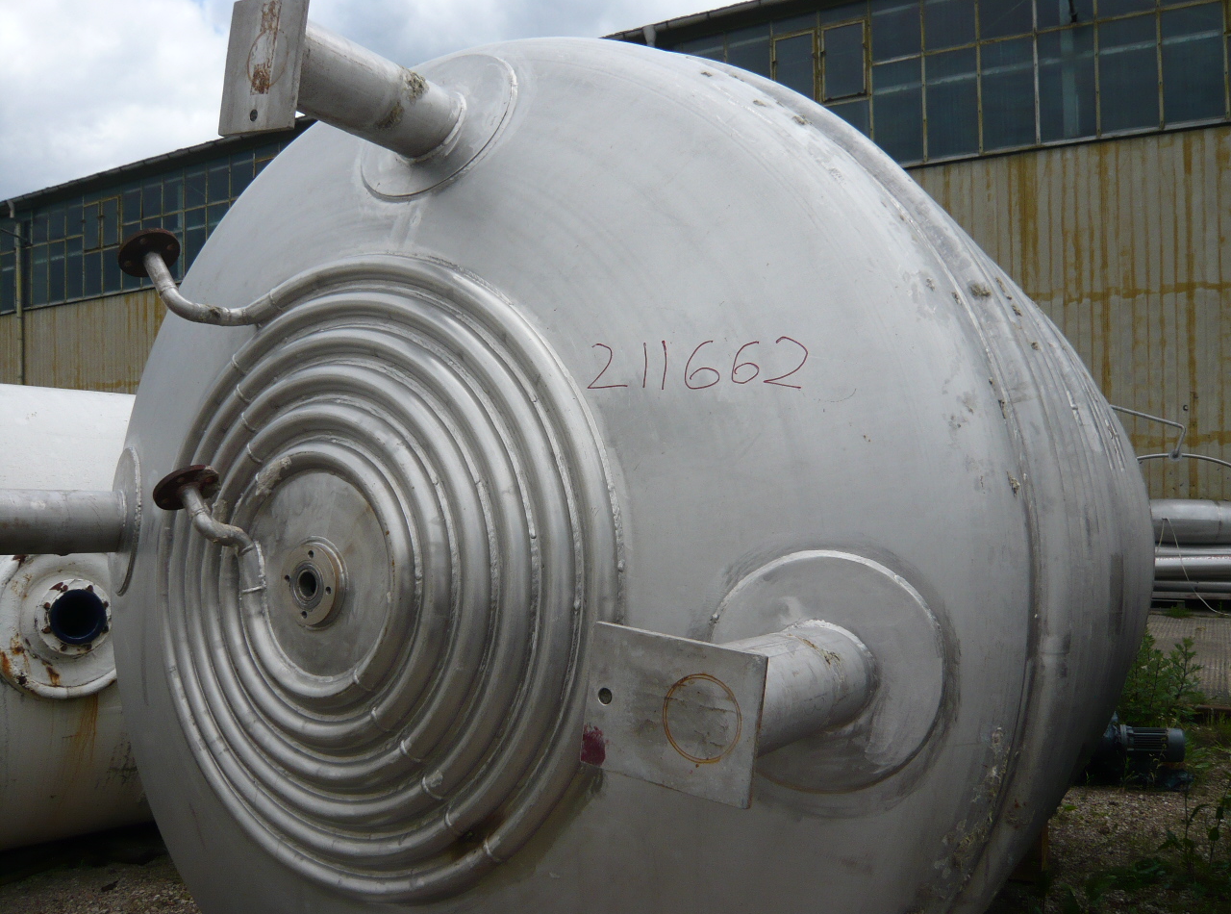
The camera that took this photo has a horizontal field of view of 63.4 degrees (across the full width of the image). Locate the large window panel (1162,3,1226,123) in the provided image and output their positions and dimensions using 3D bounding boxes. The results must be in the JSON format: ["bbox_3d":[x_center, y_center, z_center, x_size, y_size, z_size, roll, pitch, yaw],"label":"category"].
[{"bbox_3d":[5.566,-3.782,9.591,0.565,1.166,0.050,-1,0,29],"label":"large window panel"}]

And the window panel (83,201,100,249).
[{"bbox_3d":[-11.237,-4.951,21.368,0.612,1.040,0.050,-1,0,29],"label":"window panel"}]

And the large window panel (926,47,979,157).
[{"bbox_3d":[4.263,-4.475,12.597,0.653,1.360,0.050,-1,0,29],"label":"large window panel"}]

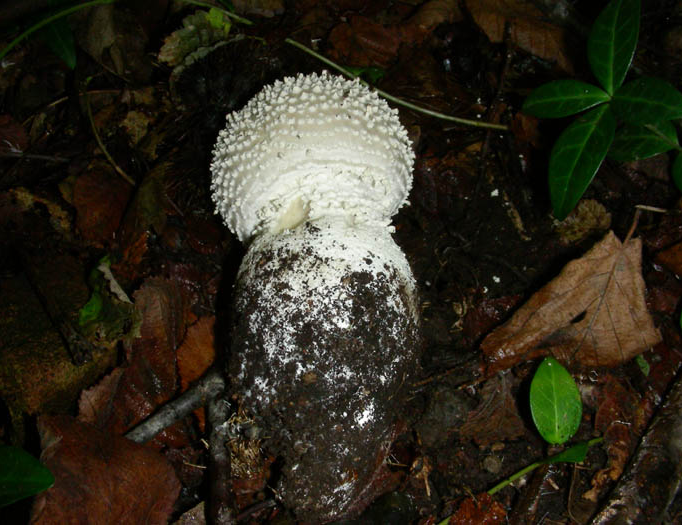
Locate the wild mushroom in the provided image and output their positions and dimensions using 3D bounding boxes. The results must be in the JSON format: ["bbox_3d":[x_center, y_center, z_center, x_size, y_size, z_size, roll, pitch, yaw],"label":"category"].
[{"bbox_3d":[-0.008,0.011,0.290,0.080,0.078,0.172,-2,69,-1],"label":"wild mushroom"}]

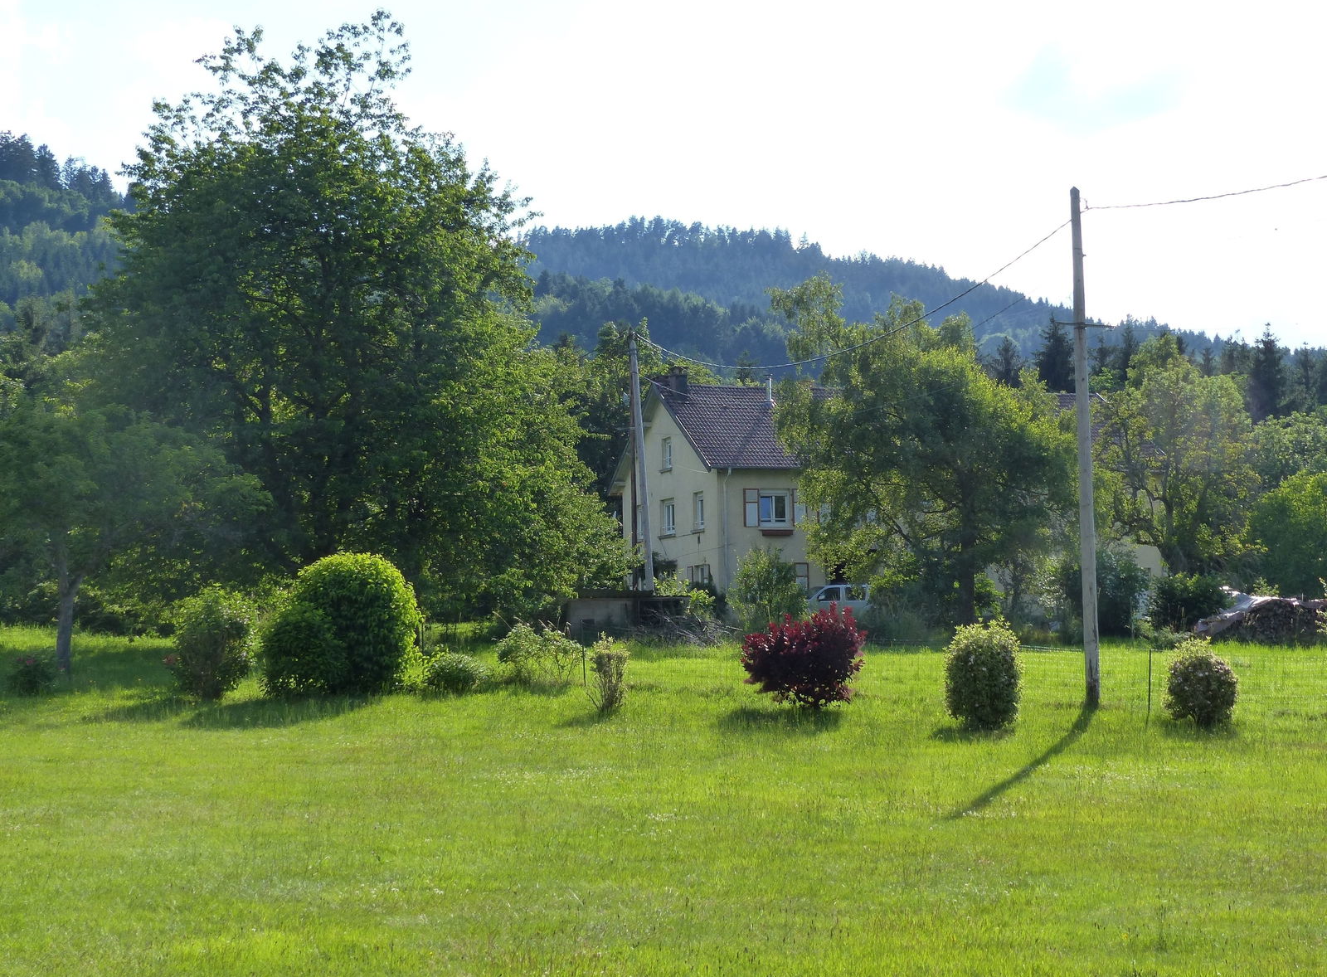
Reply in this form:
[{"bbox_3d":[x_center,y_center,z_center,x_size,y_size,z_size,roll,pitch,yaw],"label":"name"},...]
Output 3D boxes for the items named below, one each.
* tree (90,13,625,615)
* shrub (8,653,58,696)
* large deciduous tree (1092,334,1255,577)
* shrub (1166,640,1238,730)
[{"bbox_3d":[-6.637,-3.710,45.000,11.629,13.497,11.000,0,-4,-8],"label":"tree"},{"bbox_3d":[-9.302,2.742,30.500,0.748,0.639,0.748,1,-4,-17],"label":"shrub"},{"bbox_3d":[18.821,-0.514,76.000,5.900,10.300,5.700,-1,-4,0],"label":"large deciduous tree"},{"bbox_3d":[7.374,2.666,28.400,1.024,1.246,1.024,-1,-4,14],"label":"shrub"}]

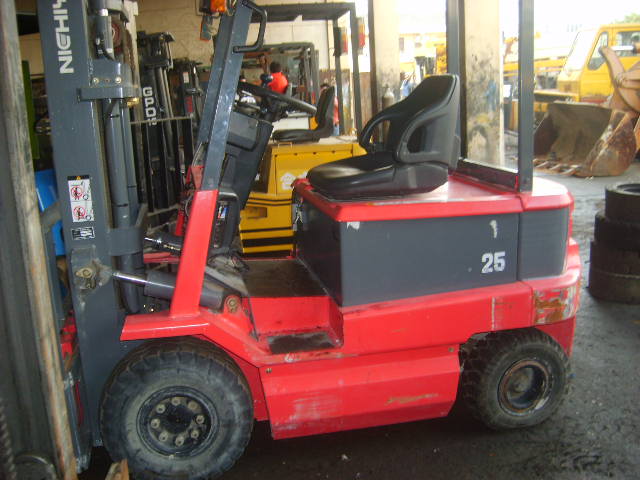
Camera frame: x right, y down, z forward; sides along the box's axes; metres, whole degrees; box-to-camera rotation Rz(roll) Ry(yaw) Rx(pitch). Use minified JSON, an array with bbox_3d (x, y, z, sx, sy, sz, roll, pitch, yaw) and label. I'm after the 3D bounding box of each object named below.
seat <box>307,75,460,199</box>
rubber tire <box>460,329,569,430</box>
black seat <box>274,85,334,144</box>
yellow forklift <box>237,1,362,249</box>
[{"bbox_3d":[0.284,-0.505,3.143,0.660,0.525,0.500,-5,13,-11],"label":"seat"},{"bbox_3d":[0.892,0.632,2.974,0.460,0.460,0.180,-5,13,-11],"label":"rubber tire"},{"bbox_3d":[-0.140,-1.065,5.557,0.550,0.460,0.480,-4,13,-7],"label":"black seat"},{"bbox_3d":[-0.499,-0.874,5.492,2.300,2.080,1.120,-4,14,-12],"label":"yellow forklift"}]

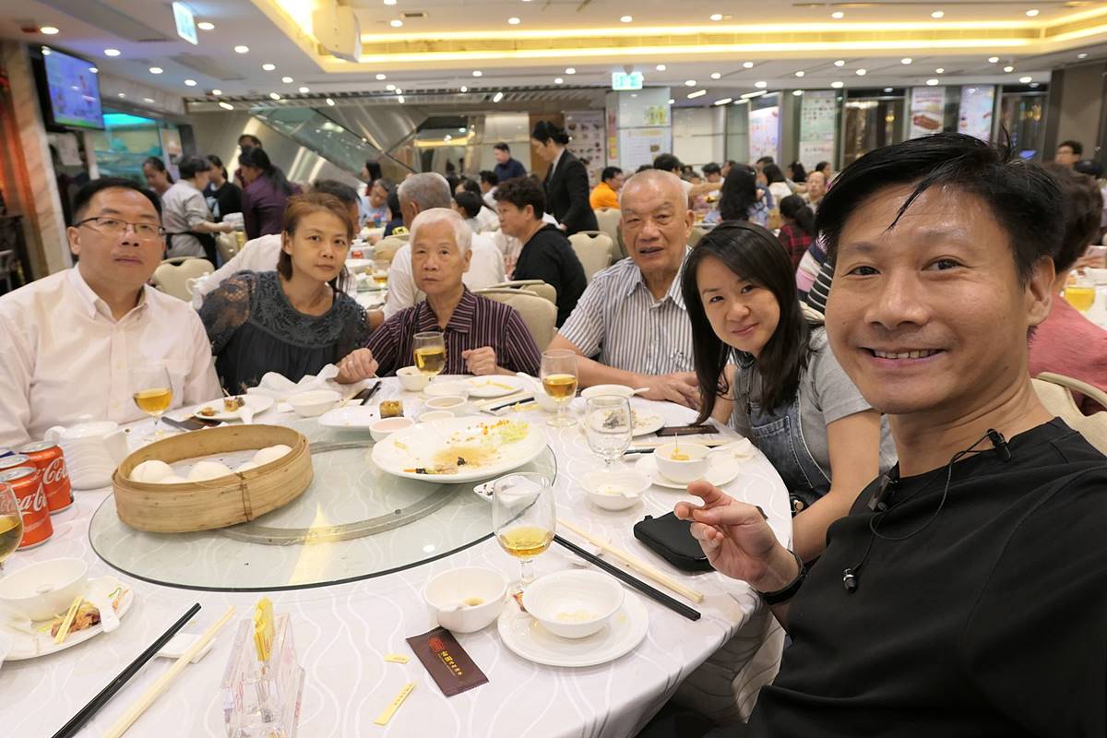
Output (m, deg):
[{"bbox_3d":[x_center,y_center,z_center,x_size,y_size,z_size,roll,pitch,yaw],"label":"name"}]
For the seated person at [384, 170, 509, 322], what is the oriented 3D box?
[{"bbox_3d":[-0.515,-0.099,3.014,0.520,1.330,0.760,-9,15,-27],"label":"seated person"}]

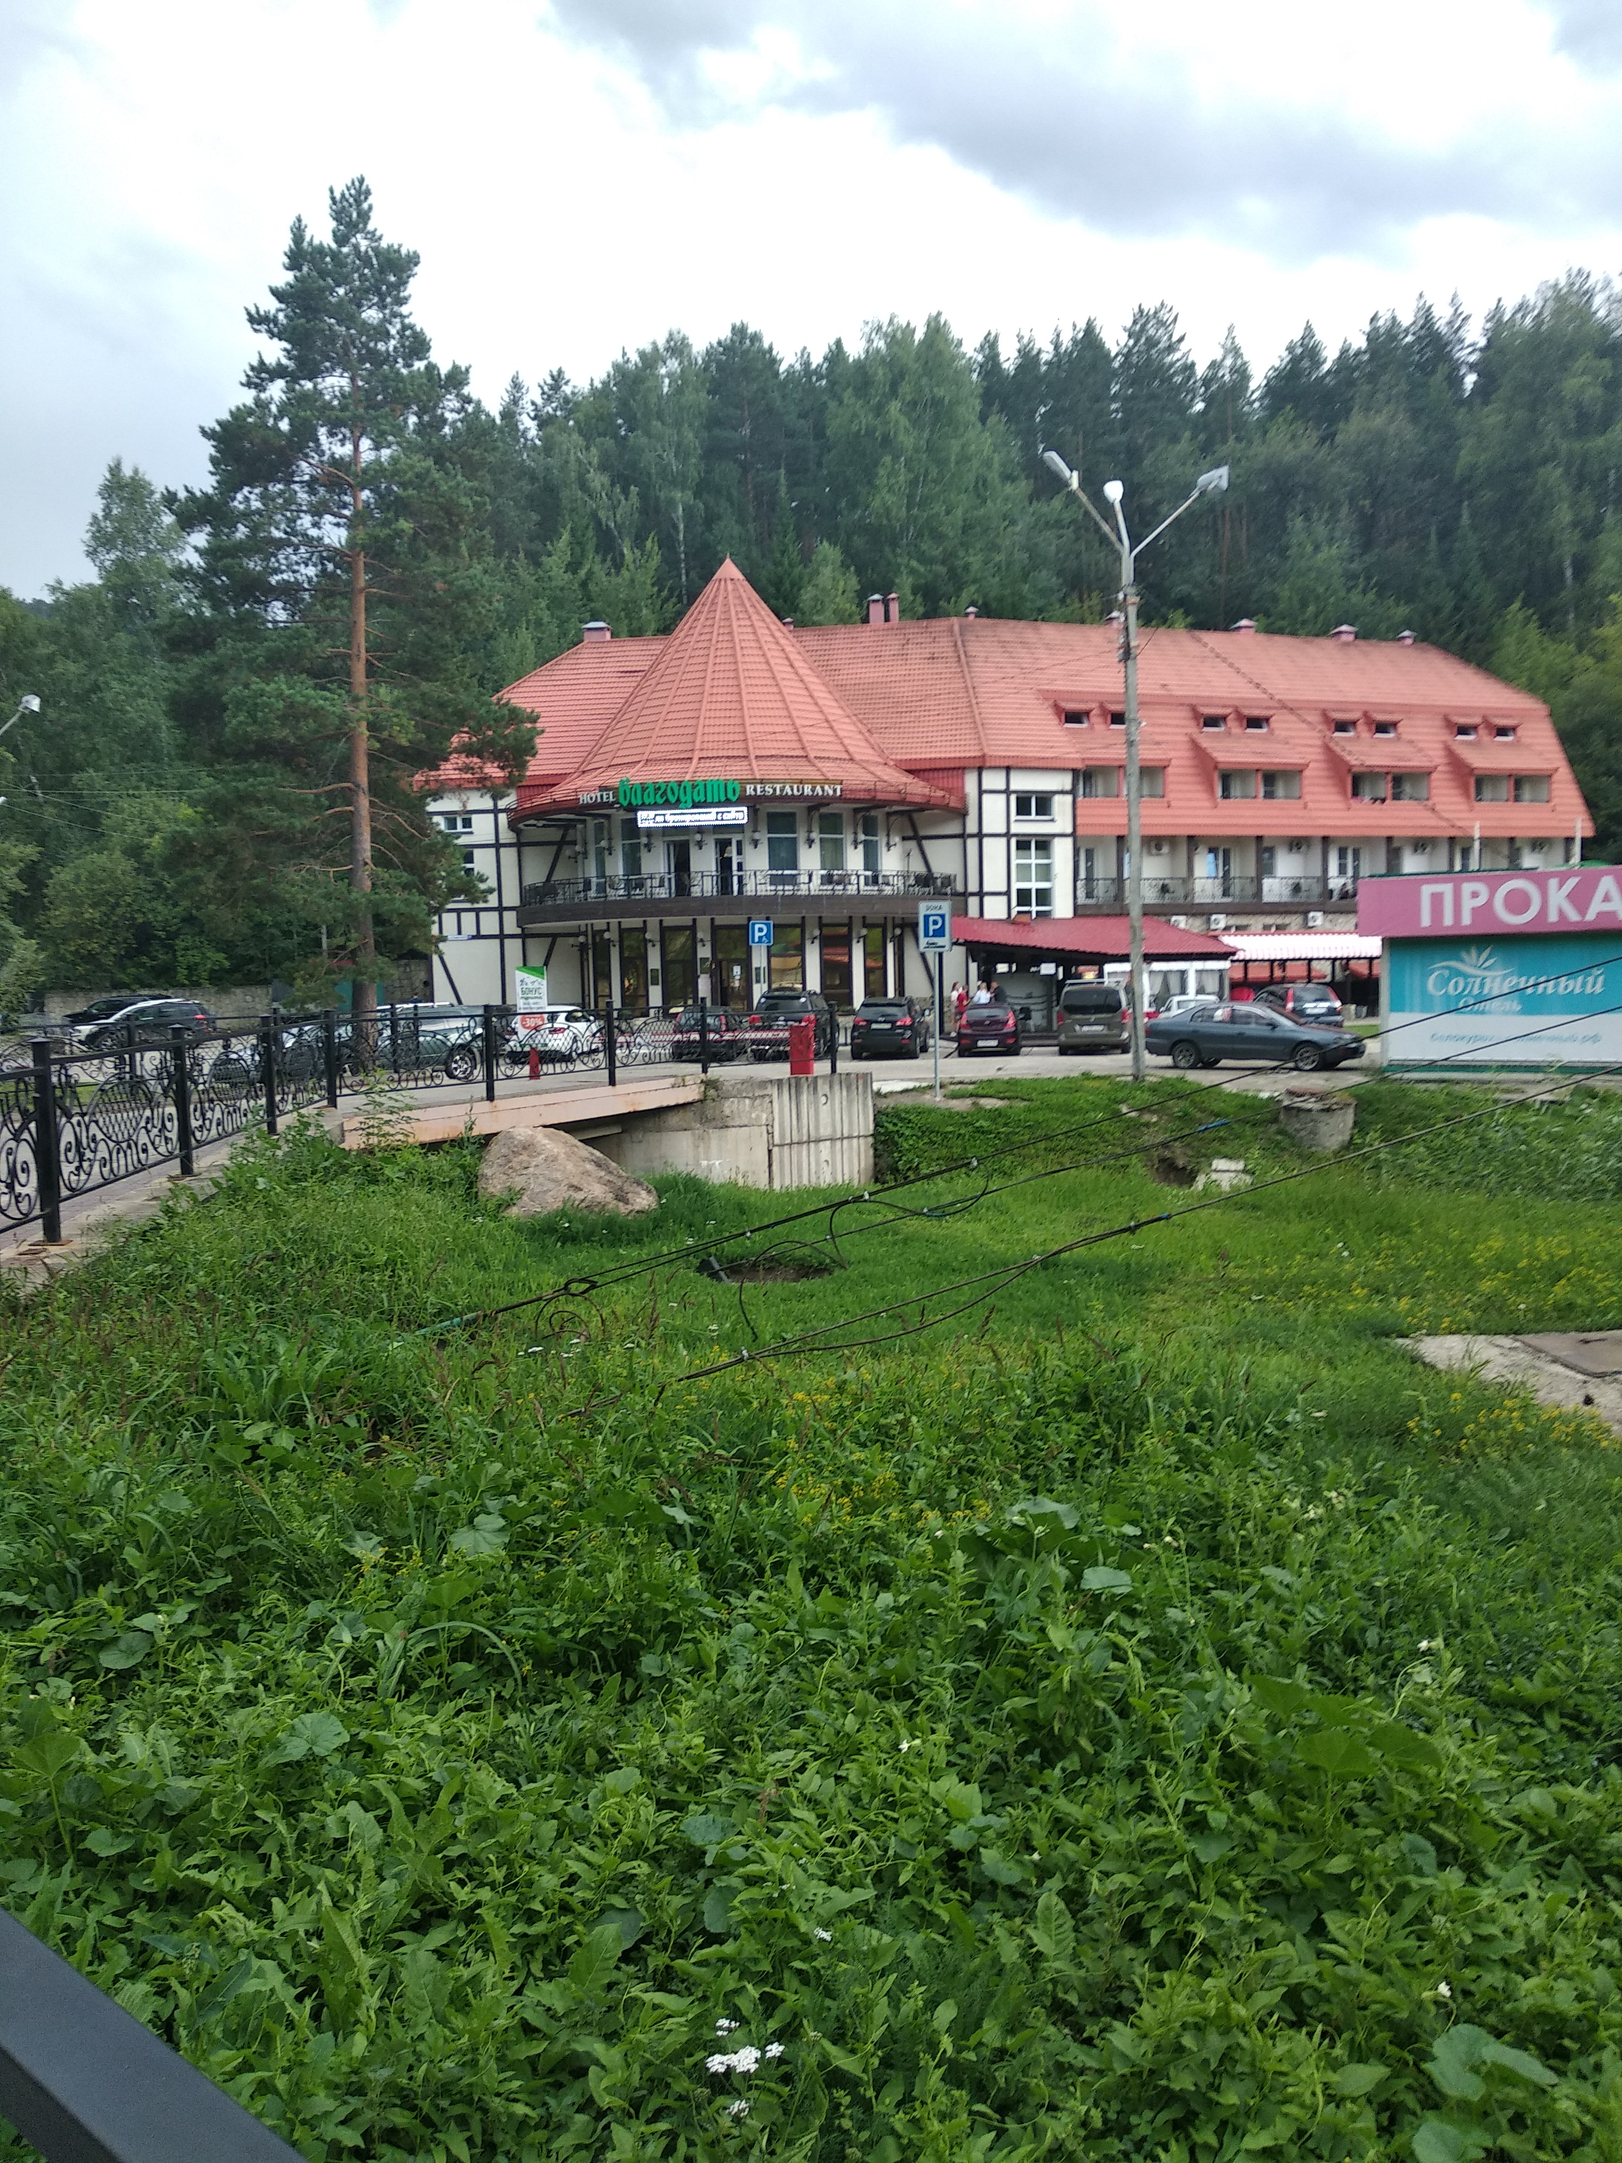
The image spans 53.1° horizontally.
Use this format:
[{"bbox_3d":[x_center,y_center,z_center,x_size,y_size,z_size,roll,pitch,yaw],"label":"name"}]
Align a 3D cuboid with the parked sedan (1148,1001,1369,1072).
[{"bbox_3d":[9.223,-0.955,33.858,4.500,1.410,1.700,1,4,32],"label":"parked sedan"}]

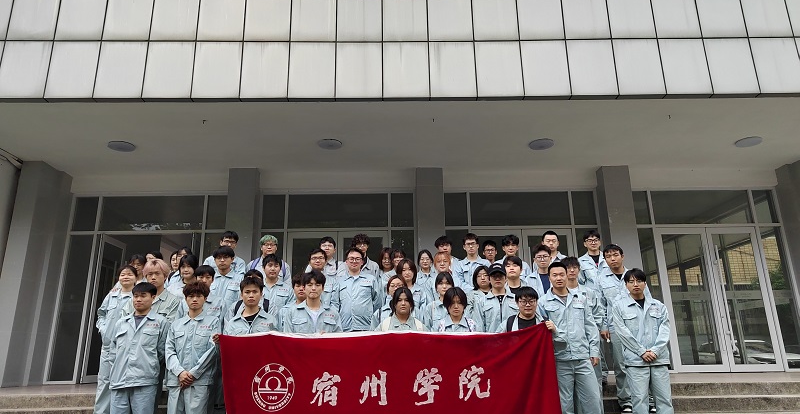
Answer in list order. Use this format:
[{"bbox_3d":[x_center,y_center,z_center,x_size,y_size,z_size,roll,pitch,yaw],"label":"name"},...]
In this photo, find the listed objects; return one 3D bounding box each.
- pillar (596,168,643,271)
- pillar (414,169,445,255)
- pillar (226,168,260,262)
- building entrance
[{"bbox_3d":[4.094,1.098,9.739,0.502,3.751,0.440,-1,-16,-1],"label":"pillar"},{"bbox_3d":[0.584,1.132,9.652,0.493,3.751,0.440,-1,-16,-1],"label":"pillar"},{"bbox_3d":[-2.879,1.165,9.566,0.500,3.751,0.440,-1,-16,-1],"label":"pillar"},{"bbox_3d":[5.830,1.655,9.747,1.920,2.629,0.160,-1,-16,-1],"label":"building entrance"}]

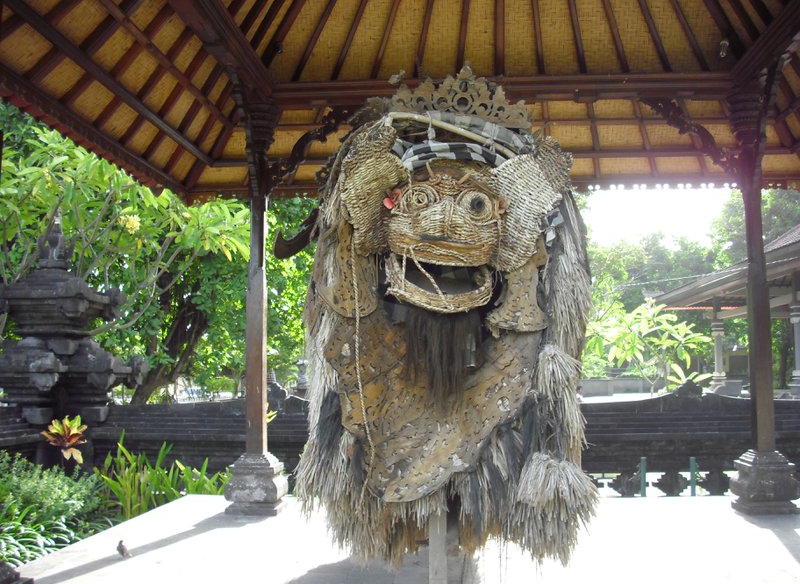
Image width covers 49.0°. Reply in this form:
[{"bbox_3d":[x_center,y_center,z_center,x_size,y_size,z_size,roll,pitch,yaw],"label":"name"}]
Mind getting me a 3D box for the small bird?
[{"bbox_3d":[-1.745,1.623,5.562,0.125,0.112,0.067,-4,-6,35],"label":"small bird"}]

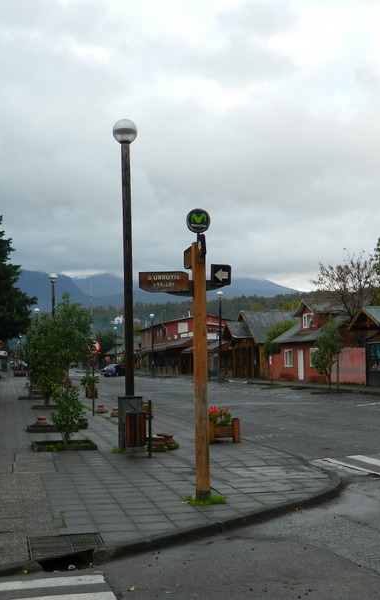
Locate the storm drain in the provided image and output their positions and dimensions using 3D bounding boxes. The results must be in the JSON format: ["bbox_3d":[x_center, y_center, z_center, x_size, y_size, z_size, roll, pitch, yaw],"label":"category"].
[{"bbox_3d":[-1.076,2.220,7.070,0.670,0.150,0.870,0,-4,-12],"label":"storm drain"}]

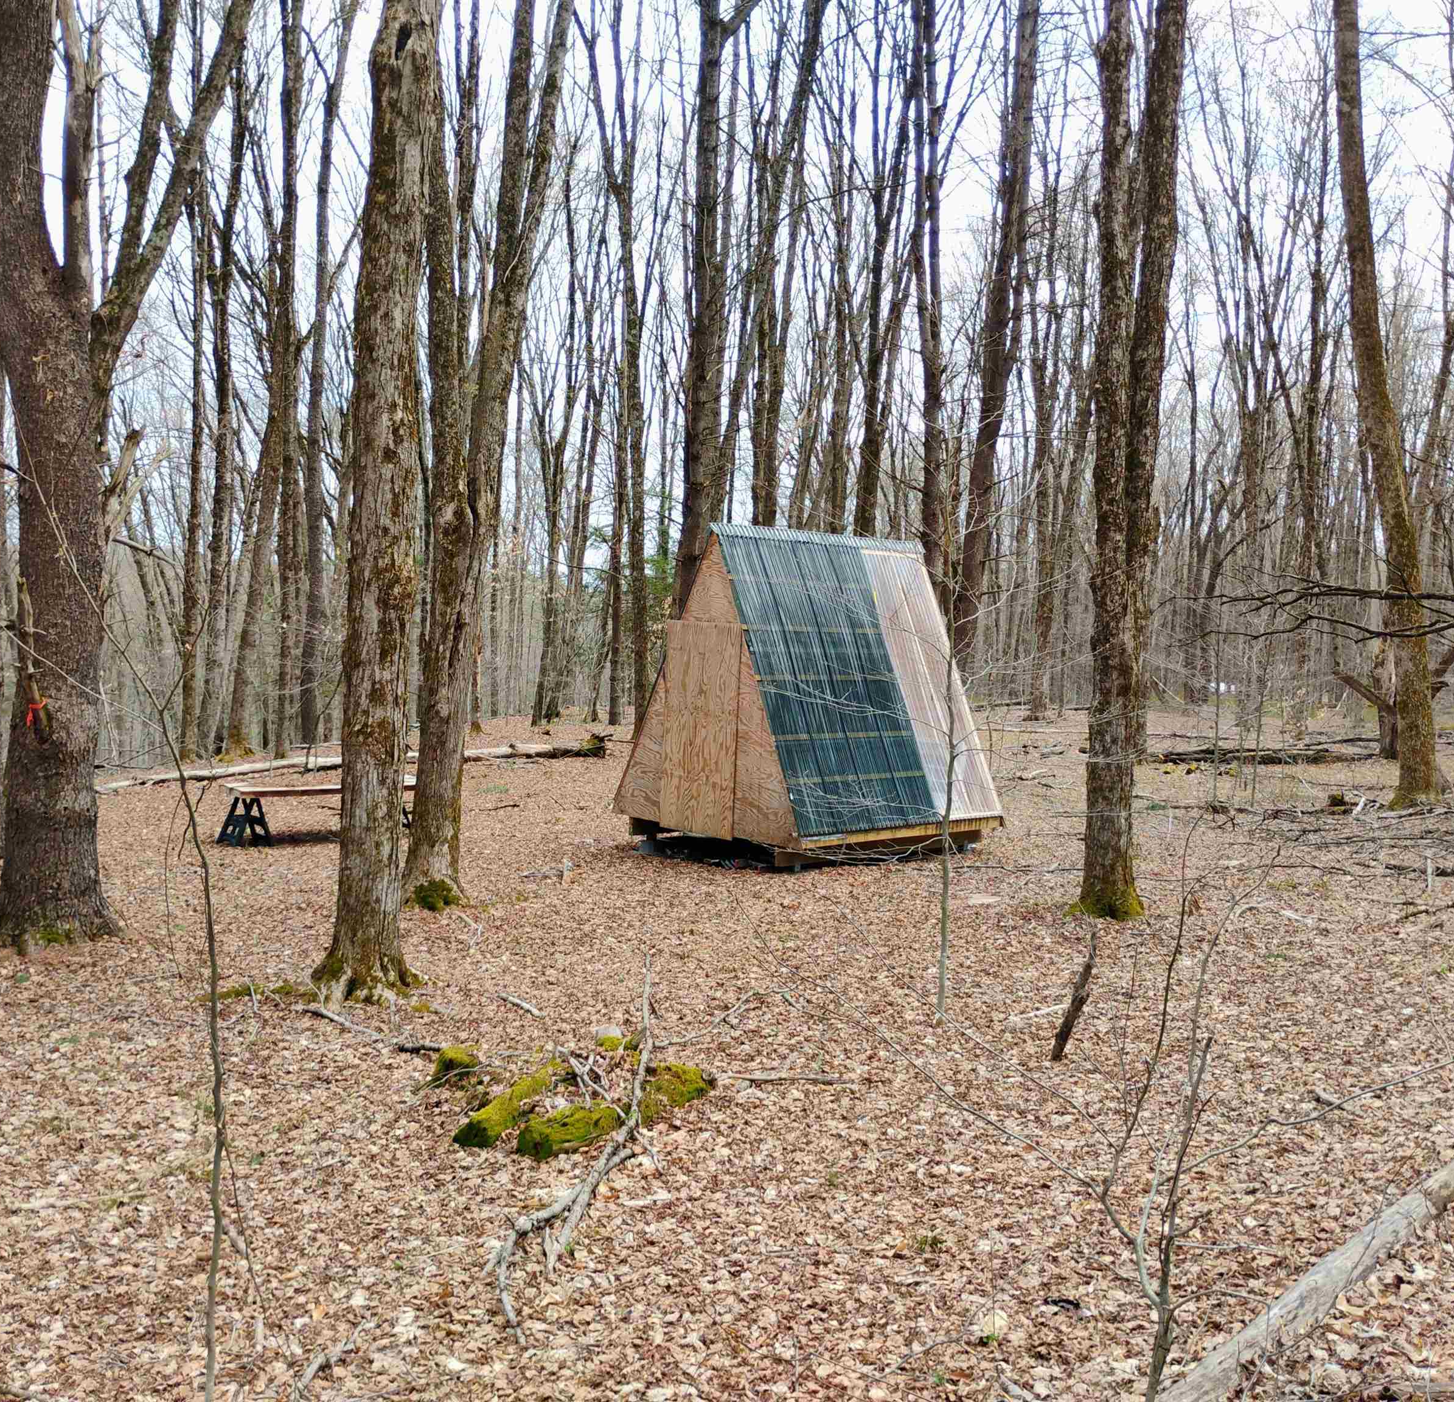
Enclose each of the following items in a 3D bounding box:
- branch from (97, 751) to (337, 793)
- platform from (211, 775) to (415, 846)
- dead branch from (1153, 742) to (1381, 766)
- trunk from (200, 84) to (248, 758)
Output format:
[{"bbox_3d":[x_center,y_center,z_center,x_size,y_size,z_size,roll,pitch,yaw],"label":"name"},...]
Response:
[{"bbox_3d":[-8.938,1.270,27.000,0.300,0.320,5.000,3,6,37],"label":"branch"},{"bbox_3d":[-4.988,1.423,18.881,2.440,0.670,0.600,1,2,-37],"label":"platform"},{"bbox_3d":[11.091,1.106,31.000,4.600,0.420,0.700,2,2,9],"label":"dead branch"},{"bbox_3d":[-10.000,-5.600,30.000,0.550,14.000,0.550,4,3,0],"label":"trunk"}]

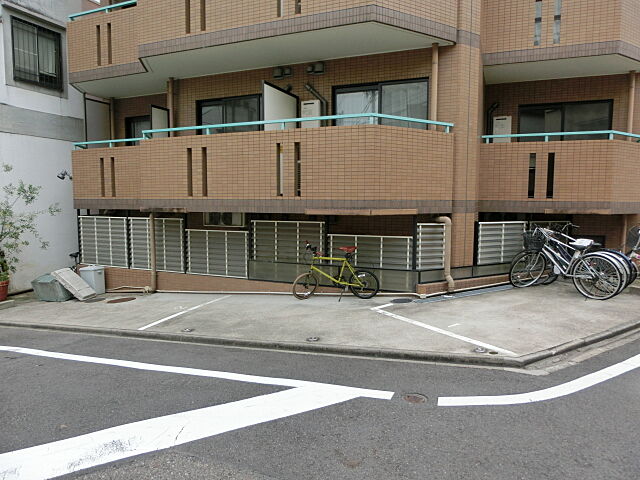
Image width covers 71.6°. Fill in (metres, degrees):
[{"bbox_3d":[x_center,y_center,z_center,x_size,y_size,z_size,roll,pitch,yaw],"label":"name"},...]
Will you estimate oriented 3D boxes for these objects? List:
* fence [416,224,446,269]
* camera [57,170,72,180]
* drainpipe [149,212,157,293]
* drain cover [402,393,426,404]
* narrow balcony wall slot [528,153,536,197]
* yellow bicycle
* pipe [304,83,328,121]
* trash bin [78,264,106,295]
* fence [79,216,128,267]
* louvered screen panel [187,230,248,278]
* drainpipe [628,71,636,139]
[{"bbox_3d":[1.736,0.108,6.906,0.542,0.706,0.090,-2,5,-24],"label":"fence"},{"bbox_3d":[-5.580,-1.409,9.690,0.320,0.200,0.200,2,5,23],"label":"camera"},{"bbox_3d":[-3.252,0.255,8.667,0.100,1.542,0.100,2,5,23],"label":"drainpipe"},{"bbox_3d":[0.749,1.270,3.515,0.200,0.030,0.200,-2,3,0],"label":"drain cover"},{"bbox_3d":[3.887,-1.173,8.134,0.105,0.815,0.120,2,5,22],"label":"narrow balcony wall slot"},{"bbox_3d":[0.265,0.490,7.120,1.430,0.930,0.460,-2,4,19],"label":"yellow bicycle"},{"bbox_3d":[-0.093,-2.428,8.045,0.448,0.850,0.120,2,5,23],"label":"pipe"},{"bbox_3d":[-4.787,0.856,9.399,0.430,0.540,0.270,2,5,23],"label":"trash bin"},{"bbox_3d":[-4.574,0.050,9.371,1.374,1.048,0.090,2,5,23],"label":"fence"},{"bbox_3d":[-1.939,0.243,8.289,1.401,0.870,0.060,2,5,23],"label":"louvered screen panel"},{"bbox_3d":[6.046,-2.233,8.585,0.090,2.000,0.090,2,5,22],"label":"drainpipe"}]

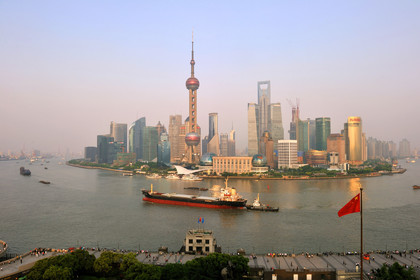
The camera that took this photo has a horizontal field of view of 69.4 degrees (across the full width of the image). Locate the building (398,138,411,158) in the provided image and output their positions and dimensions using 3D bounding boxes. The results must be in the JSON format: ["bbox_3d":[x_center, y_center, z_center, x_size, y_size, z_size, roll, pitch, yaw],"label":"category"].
[{"bbox_3d":[1160.000,51.130,1809.314,50.000,113.000,36.000,-1,-2,30],"label":"building"}]

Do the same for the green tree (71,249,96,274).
[{"bbox_3d":[-45.300,44.034,110.042,9.600,10.200,9.600,0,-2,0],"label":"green tree"}]

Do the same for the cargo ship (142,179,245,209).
[{"bbox_3d":[-17.000,45.881,277.579,106.000,25.500,17.000,-1,-2,24],"label":"cargo ship"}]

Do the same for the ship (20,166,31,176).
[{"bbox_3d":[-366.000,61.554,600.230,12.500,16.500,55.000,2,-3,-43],"label":"ship"}]

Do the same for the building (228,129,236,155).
[{"bbox_3d":[122.000,20.110,1650.292,40.000,164.000,38.000,0,-2,4],"label":"building"}]

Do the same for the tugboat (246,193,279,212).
[{"bbox_3d":[43.300,50.576,249.900,27.000,14.200,8.500,-1,-2,19],"label":"tugboat"}]

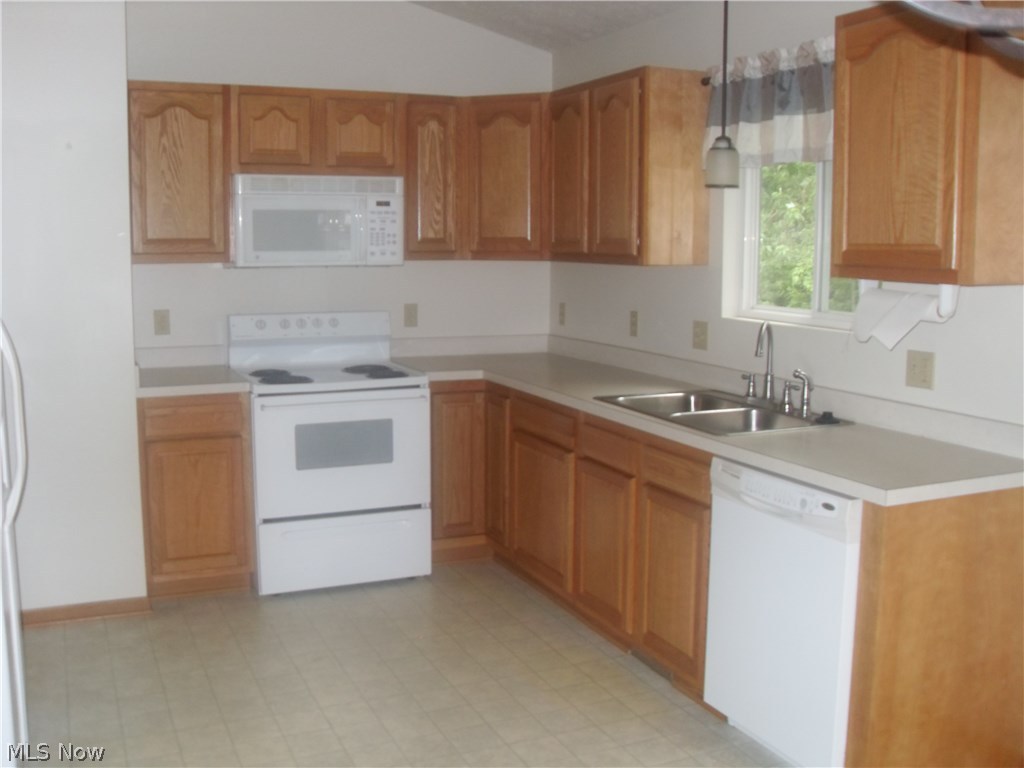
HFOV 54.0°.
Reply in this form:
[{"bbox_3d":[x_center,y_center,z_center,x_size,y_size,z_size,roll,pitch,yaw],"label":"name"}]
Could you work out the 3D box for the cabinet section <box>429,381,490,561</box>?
[{"bbox_3d":[-0.362,0.377,4.832,0.295,0.866,0.620,-3,8,-23],"label":"cabinet section"}]

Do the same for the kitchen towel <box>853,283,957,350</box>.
[{"bbox_3d":[1.094,-0.183,2.808,0.120,0.175,0.310,-3,9,-24],"label":"kitchen towel"}]

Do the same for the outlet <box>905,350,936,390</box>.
[{"bbox_3d":[1.223,-0.042,3.008,0.010,0.115,0.115,-3,9,-24],"label":"outlet"}]

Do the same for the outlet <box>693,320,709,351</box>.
[{"bbox_3d":[0.760,-0.195,4.059,0.010,0.115,0.110,-3,9,-24],"label":"outlet"}]

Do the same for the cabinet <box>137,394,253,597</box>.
[{"bbox_3d":[-1.389,0.428,4.332,0.450,0.874,0.630,-3,9,-24],"label":"cabinet"}]

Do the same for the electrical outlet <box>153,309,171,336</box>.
[{"bbox_3d":[-1.563,-0.276,4.495,0.071,0.115,0.010,-3,9,-24],"label":"electrical outlet"}]

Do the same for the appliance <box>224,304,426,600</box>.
[{"bbox_3d":[-0.833,0.272,4.517,0.762,1.148,0.680,-3,9,-24],"label":"appliance"}]

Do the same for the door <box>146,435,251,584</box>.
[{"bbox_3d":[-1.271,0.503,4.058,0.395,0.588,0.022,-3,9,-24],"label":"door"}]

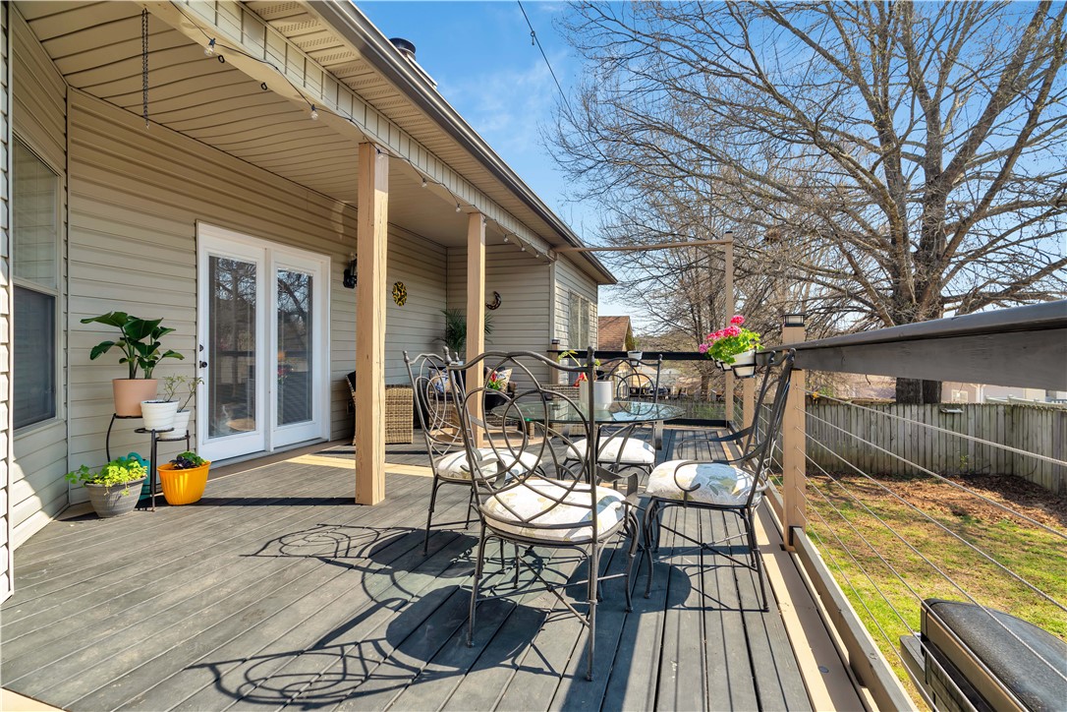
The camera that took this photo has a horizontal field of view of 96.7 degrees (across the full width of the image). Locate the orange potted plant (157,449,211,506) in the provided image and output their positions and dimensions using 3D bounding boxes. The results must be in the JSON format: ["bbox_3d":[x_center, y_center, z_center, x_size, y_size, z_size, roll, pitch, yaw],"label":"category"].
[{"bbox_3d":[-2.435,0.850,3.312,0.310,0.340,0.310,0,0,19],"label":"orange potted plant"}]

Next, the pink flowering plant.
[{"bbox_3d":[1.460,-0.090,3.500,0.380,0.430,0.440,0,0,19],"label":"pink flowering plant"}]

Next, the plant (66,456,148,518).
[{"bbox_3d":[-2.730,0.845,3.045,0.380,0.350,0.330,0,0,-41],"label":"plant"}]

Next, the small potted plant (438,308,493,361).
[{"bbox_3d":[-1.090,-0.200,7.700,0.800,1.150,0.820,0,0,0],"label":"small potted plant"}]

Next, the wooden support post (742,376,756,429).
[{"bbox_3d":[2.070,0.450,4.550,0.095,1.160,0.095,0,0,19],"label":"wooden support post"}]

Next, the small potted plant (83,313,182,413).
[{"bbox_3d":[-2.835,0.060,3.370,0.470,0.740,0.540,0,0,19],"label":"small potted plant"}]

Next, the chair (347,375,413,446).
[{"bbox_3d":[-1.830,0.615,5.730,0.720,0.810,0.700,0,0,-14],"label":"chair"}]

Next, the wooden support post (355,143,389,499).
[{"bbox_3d":[-1.129,-0.210,3.298,0.140,2.450,0.140,0,0,19],"label":"wooden support post"}]

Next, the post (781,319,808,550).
[{"bbox_3d":[1.388,0.410,2.510,0.100,1.220,0.100,0,0,19],"label":"post"}]

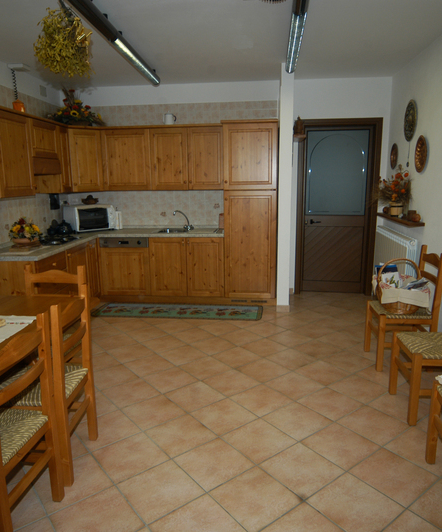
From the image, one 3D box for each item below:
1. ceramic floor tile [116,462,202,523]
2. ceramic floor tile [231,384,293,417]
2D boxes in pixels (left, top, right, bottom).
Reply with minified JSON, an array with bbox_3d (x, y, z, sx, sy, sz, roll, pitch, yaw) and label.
[{"bbox_3d":[-0.273,1.025,1.830,0.300,0.010,0.300,-9,13,-37],"label":"ceramic floor tile"},{"bbox_3d":[0.264,0.879,2.628,0.303,0.010,0.303,-9,14,-37],"label":"ceramic floor tile"}]

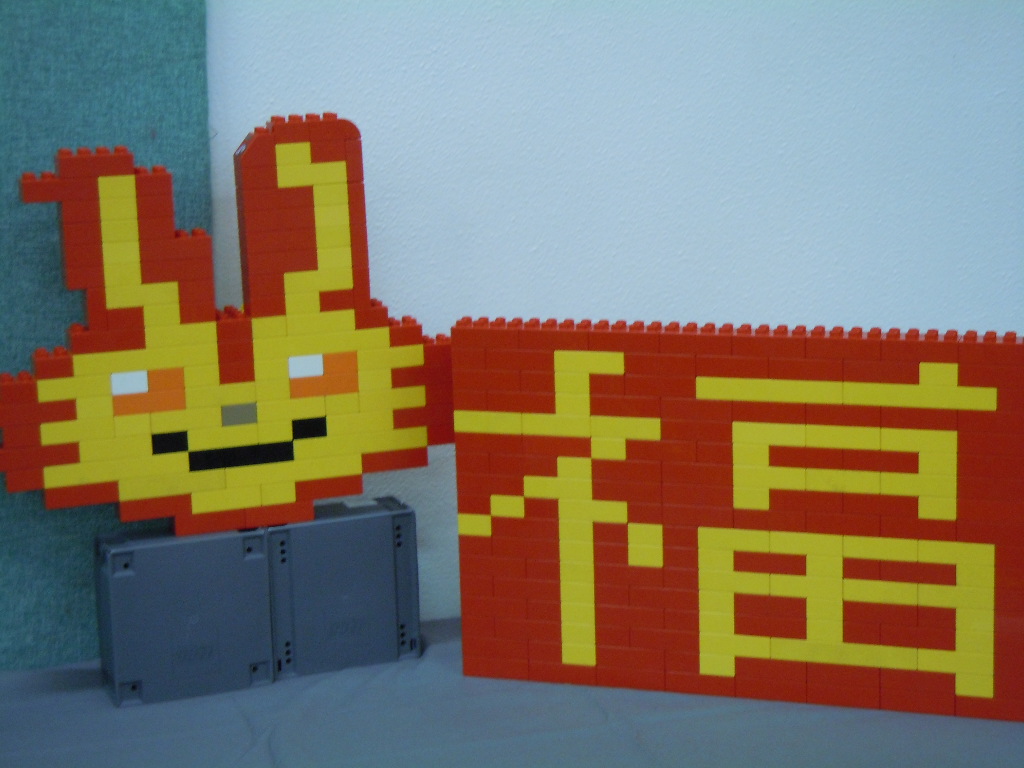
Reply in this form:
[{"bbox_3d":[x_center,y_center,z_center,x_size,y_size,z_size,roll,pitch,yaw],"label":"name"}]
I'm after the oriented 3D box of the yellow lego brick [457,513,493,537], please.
[{"bbox_3d":[-0.028,0.124,2.076,0.032,0.020,0.032,2,12,19],"label":"yellow lego brick"}]

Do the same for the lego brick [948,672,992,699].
[{"bbox_3d":[0.398,0.253,1.952,0.032,0.020,0.032,2,12,19],"label":"lego brick"}]

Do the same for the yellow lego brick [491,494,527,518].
[{"bbox_3d":[0.001,0.106,2.062,0.032,0.020,0.032,2,12,19],"label":"yellow lego brick"}]

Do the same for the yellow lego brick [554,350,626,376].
[{"bbox_3d":[0.073,-0.023,2.010,0.064,0.020,0.032,2,12,19],"label":"yellow lego brick"}]

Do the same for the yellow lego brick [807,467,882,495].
[{"bbox_3d":[0.287,0.079,1.955,0.064,0.020,0.032,2,12,19],"label":"yellow lego brick"}]

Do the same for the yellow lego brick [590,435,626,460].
[{"bbox_3d":[0.090,0.053,2.020,0.032,0.020,0.032,2,12,19],"label":"yellow lego brick"}]

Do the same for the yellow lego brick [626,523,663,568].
[{"bbox_3d":[0.123,0.139,2.026,0.032,0.040,0.032,2,12,19],"label":"yellow lego brick"}]

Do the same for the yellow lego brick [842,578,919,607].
[{"bbox_3d":[0.320,0.174,1.963,0.064,0.020,0.032,2,12,19],"label":"yellow lego brick"}]

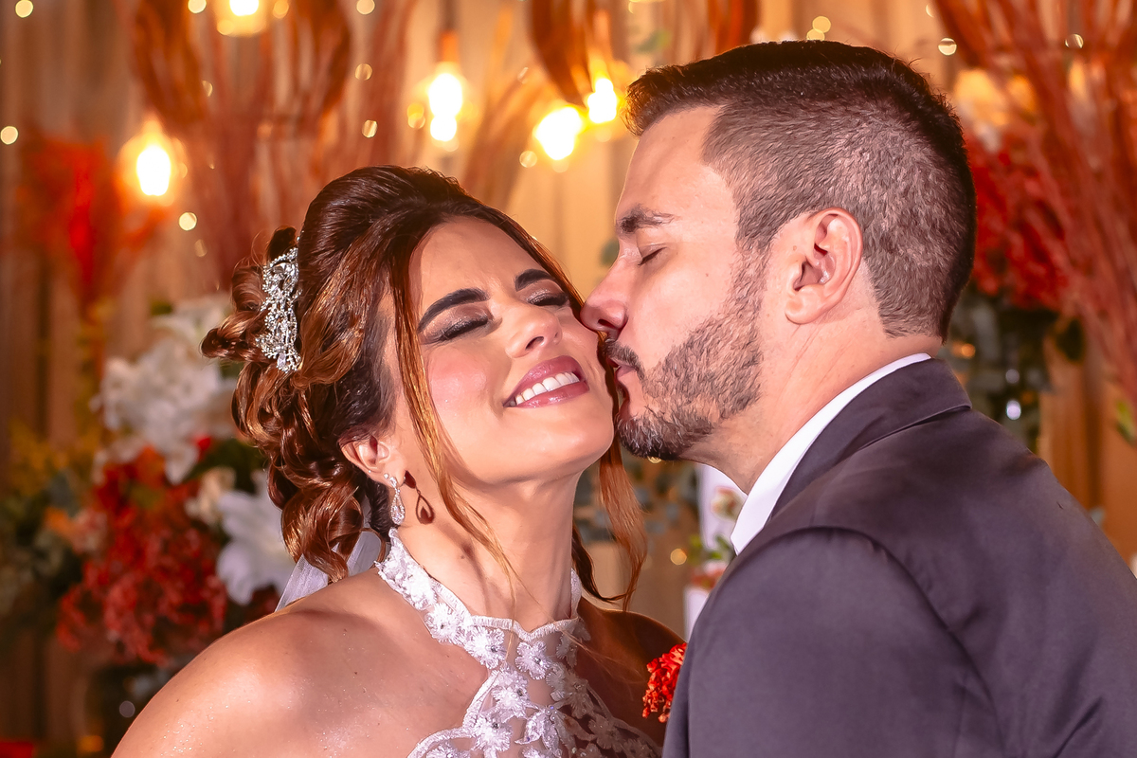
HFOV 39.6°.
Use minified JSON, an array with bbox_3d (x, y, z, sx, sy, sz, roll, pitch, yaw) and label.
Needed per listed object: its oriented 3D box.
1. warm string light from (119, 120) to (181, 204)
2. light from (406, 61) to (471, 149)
[{"bbox_3d":[-0.517,-0.267,1.950,0.073,0.100,0.073,0,0,0],"label":"warm string light"},{"bbox_3d":[-0.160,-0.336,1.950,0.073,0.103,0.073,0,0,0],"label":"light"}]

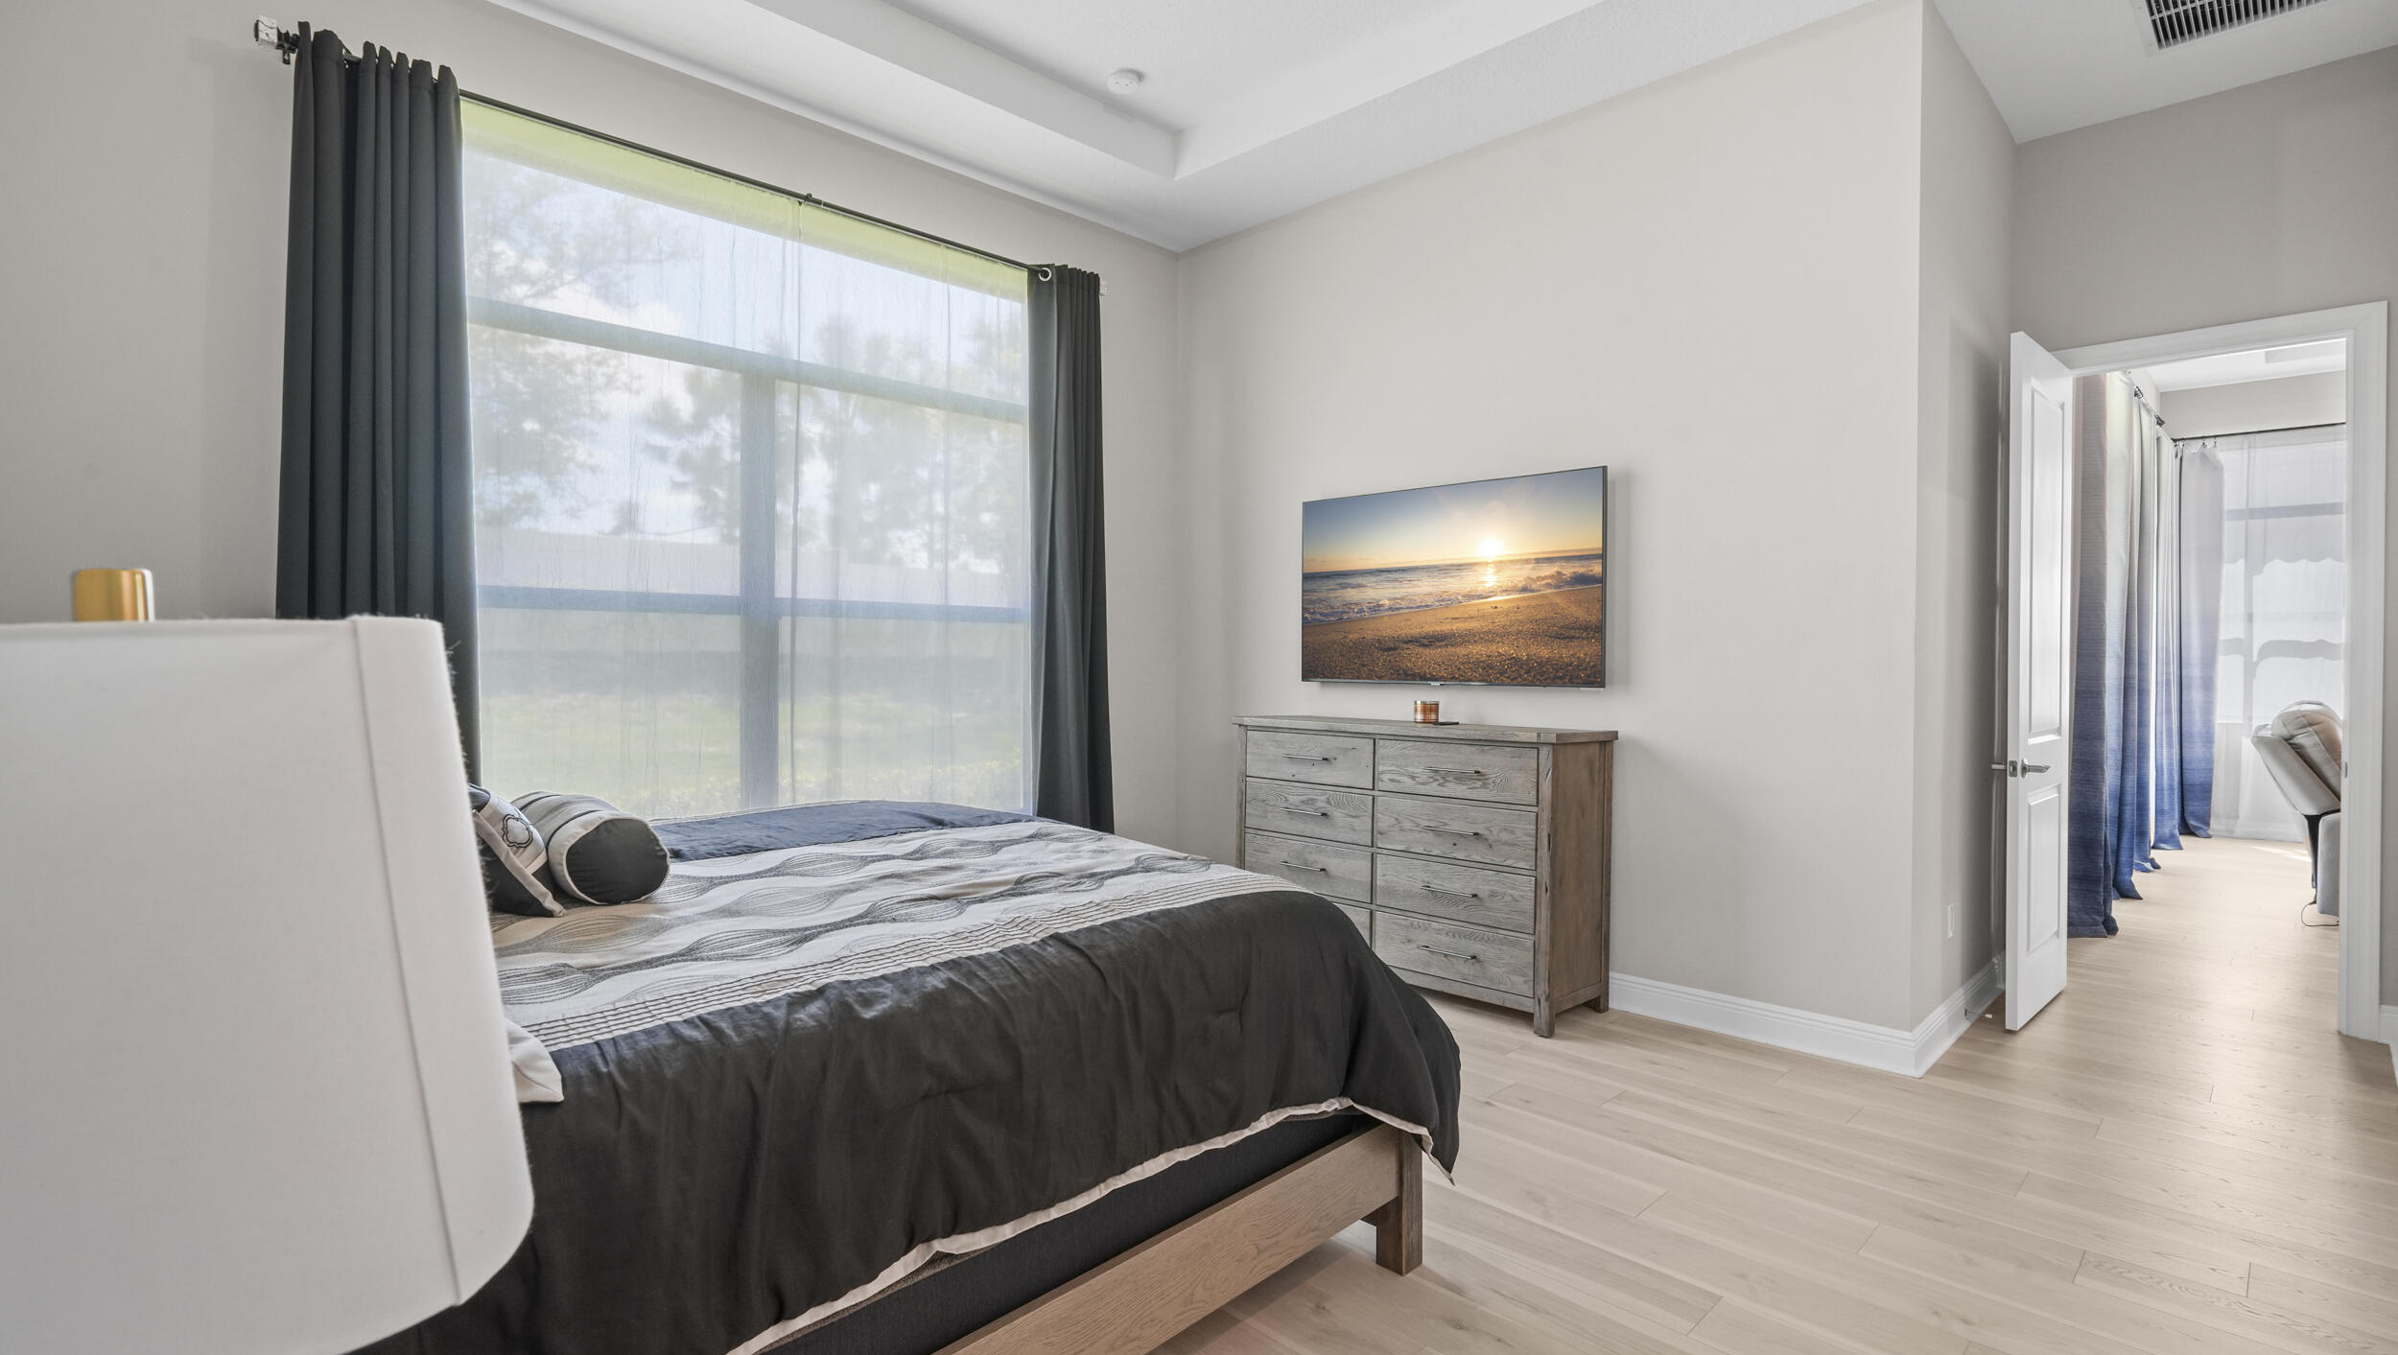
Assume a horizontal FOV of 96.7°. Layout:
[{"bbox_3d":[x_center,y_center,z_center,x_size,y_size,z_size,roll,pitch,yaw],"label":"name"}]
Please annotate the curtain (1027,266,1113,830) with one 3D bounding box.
[{"bbox_3d":[-0.587,-0.318,4.868,0.468,3.016,0.137,-1,1,-45],"label":"curtain"}]

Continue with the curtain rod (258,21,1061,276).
[{"bbox_3d":[-1.521,-1.771,3.952,2.958,0.078,0.123,-1,1,-45],"label":"curtain rod"}]

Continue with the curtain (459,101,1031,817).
[{"bbox_3d":[-1.650,-0.591,4.085,2.425,2.522,0.123,-1,1,-45],"label":"curtain"}]

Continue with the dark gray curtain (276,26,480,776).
[{"bbox_3d":[-2.373,-0.271,3.102,0.455,2.983,0.137,-1,1,-45],"label":"dark gray curtain"}]

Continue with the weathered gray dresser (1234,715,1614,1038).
[{"bbox_3d":[0.845,0.716,4.307,0.468,1.011,1.521,-1,1,-45],"label":"weathered gray dresser"}]

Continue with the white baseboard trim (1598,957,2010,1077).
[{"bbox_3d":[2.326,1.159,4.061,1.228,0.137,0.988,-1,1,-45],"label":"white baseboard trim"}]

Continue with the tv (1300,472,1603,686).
[{"bbox_3d":[1.001,-0.381,4.440,0.059,0.822,1.425,-1,1,-45],"label":"tv"}]

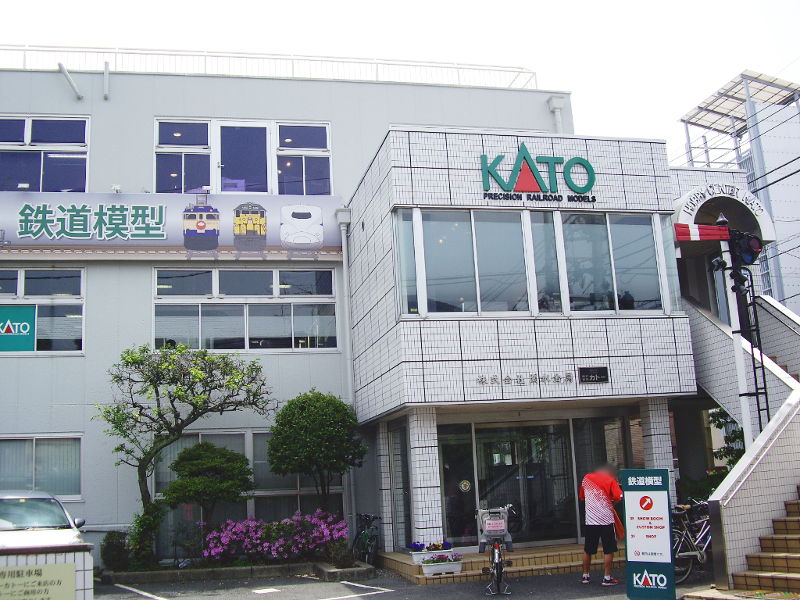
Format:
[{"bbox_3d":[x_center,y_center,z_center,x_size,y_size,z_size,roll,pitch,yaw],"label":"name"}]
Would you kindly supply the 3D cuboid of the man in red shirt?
[{"bbox_3d":[2.833,3.184,12.511,0.560,1.660,0.400,-9,-13,29],"label":"man in red shirt"}]

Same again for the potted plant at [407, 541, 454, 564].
[{"bbox_3d":[0.505,4.035,14.017,0.700,0.320,0.270,-1,-11,-13],"label":"potted plant"}]

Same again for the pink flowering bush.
[{"bbox_3d":[-2.308,4.484,16.587,2.706,0.908,1.100,-1,-11,-13],"label":"pink flowering bush"}]

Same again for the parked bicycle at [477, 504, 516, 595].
[{"bbox_3d":[1.378,3.593,12.688,0.570,1.080,1.750,-4,-11,5],"label":"parked bicycle"}]

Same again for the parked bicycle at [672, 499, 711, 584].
[{"bbox_3d":[4.219,3.406,12.406,1.720,1.040,0.560,4,-13,-33],"label":"parked bicycle"}]

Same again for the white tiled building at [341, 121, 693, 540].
[{"bbox_3d":[2.103,1.090,17.607,5.400,7.450,5.000,-1,-11,-13],"label":"white tiled building"}]

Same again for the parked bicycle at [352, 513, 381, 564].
[{"bbox_3d":[-0.681,4.670,17.436,0.550,1.030,1.650,-4,-11,6],"label":"parked bicycle"}]

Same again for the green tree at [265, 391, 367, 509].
[{"bbox_3d":[-1.636,3.427,17.482,1.980,3.214,1.900,-1,-11,-13],"label":"green tree"}]

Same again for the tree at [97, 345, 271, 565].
[{"bbox_3d":[-4.135,2.986,16.962,3.400,4.139,2.600,-1,-11,-13],"label":"tree"}]

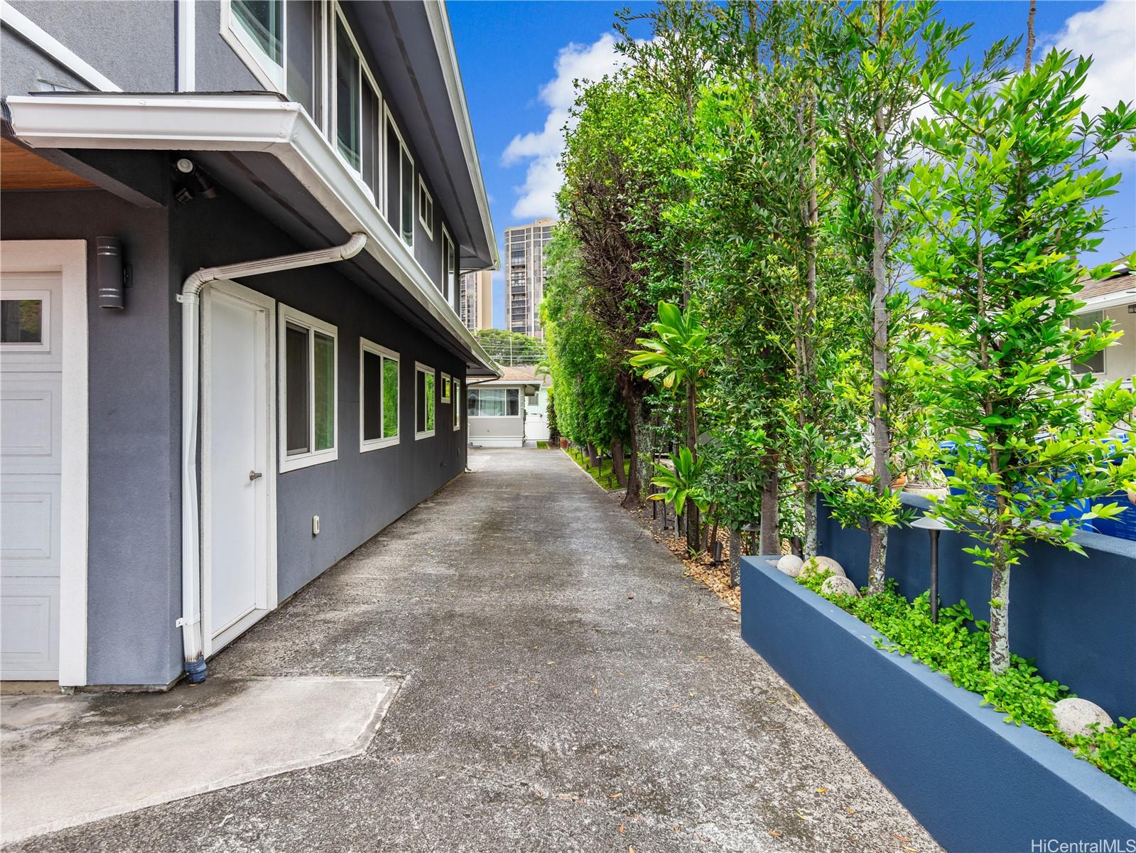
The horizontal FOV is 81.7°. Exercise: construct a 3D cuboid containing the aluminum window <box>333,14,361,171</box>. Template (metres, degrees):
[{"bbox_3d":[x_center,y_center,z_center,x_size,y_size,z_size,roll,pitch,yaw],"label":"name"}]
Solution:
[{"bbox_3d":[-2.205,-3.279,6.567,0.060,1.265,0.976,0,1,-3],"label":"aluminum window"}]

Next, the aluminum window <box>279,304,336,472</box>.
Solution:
[{"bbox_3d":[-2.142,-0.297,5.515,0.060,1.250,1.434,0,1,-3],"label":"aluminum window"}]

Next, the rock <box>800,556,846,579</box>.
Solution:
[{"bbox_3d":[1.444,0.827,3.719,0.245,0.190,0.235,0,1,-3],"label":"rock"}]

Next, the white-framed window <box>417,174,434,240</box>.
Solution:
[{"bbox_3d":[-2.437,-3.739,11.336,0.060,0.755,1.413,0,1,-3],"label":"white-framed window"}]

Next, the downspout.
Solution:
[{"bbox_3d":[-1.555,0.163,3.515,0.980,2.400,0.130,0,1,-3],"label":"downspout"}]

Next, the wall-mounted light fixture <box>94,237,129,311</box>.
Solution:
[{"bbox_3d":[-2.232,-0.751,3.221,0.108,0.343,0.140,0,1,-3],"label":"wall-mounted light fixture"}]

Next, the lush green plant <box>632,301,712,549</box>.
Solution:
[{"bbox_3d":[1.038,0.009,6.583,0.800,2.500,0.800,0,1,-3],"label":"lush green plant"}]

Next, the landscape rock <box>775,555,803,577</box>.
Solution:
[{"bbox_3d":[1.315,0.835,3.893,0.156,0.145,0.155,0,1,-3],"label":"landscape rock"}]

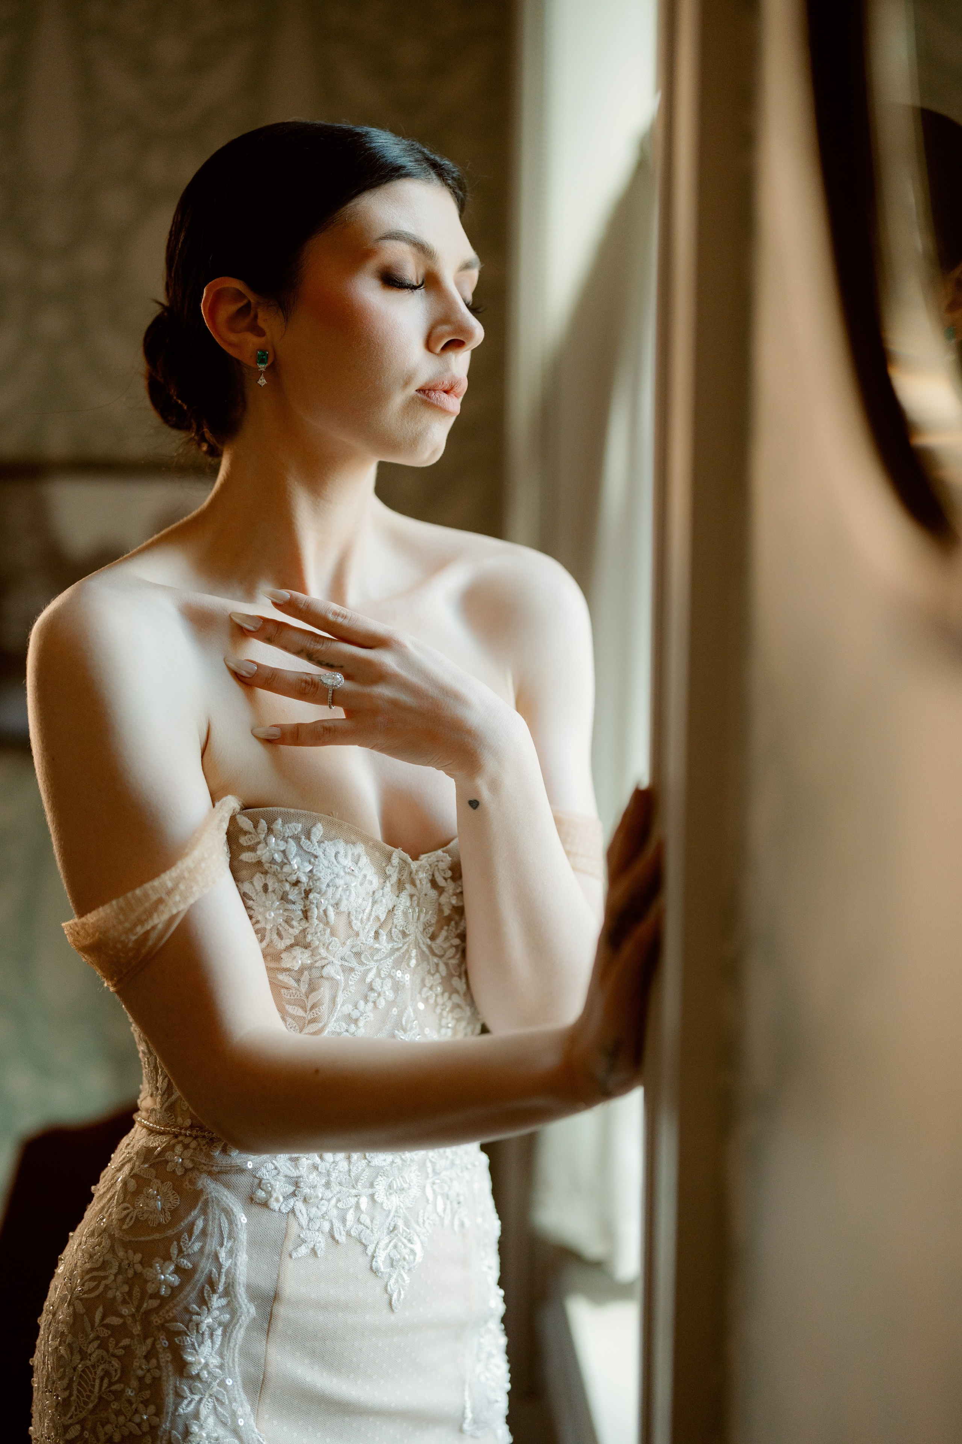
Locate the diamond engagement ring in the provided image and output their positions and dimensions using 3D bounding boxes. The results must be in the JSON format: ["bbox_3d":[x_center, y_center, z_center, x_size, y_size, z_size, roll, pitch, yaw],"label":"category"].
[{"bbox_3d":[-0.085,-0.018,1.181,0.015,0.020,0.024,10,-30,17],"label":"diamond engagement ring"}]

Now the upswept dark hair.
[{"bbox_3d":[-0.113,-0.272,1.255,0.210,0.205,0.165,4,7,29],"label":"upswept dark hair"}]

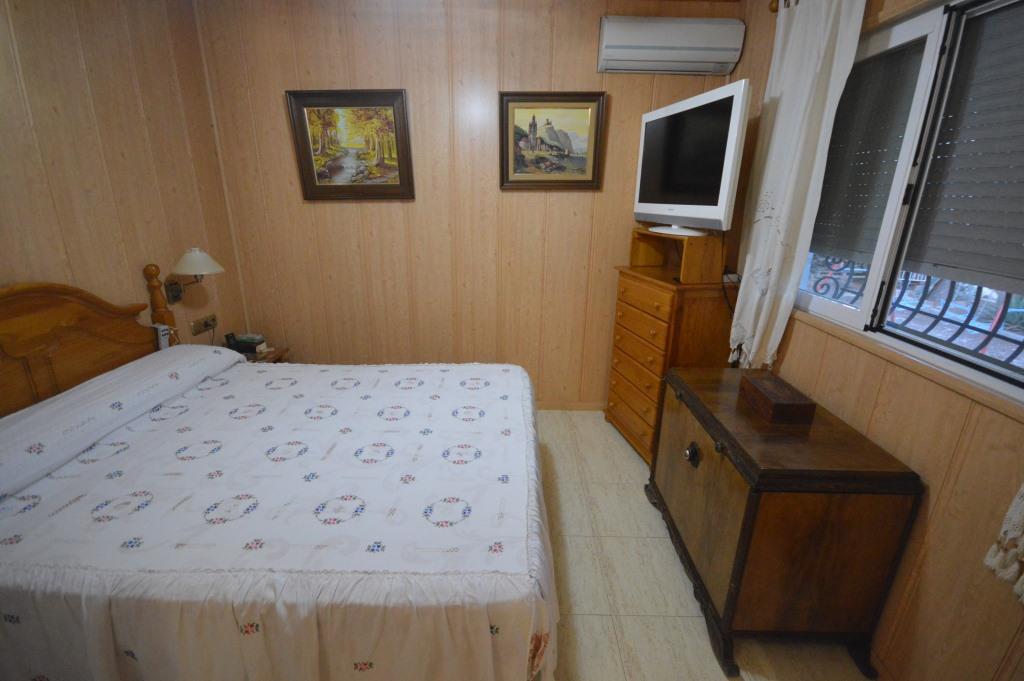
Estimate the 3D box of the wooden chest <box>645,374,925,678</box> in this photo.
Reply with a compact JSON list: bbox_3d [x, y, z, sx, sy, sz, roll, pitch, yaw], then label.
[{"bbox_3d":[0.983,0.630,1.758,0.495,0.755,0.908,0,18,-1],"label":"wooden chest"}]

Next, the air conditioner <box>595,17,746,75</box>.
[{"bbox_3d":[0.882,-1.681,2.388,0.755,0.281,0.194,1,19,1],"label":"air conditioner"}]

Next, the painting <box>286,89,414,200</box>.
[{"bbox_3d":[-1.002,-1.215,2.682,0.721,0.632,0.046,1,19,1],"label":"painting"}]

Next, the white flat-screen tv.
[{"bbox_3d":[0.944,-0.925,2.325,0.255,0.668,0.918,-4,19,-11],"label":"white flat-screen tv"}]

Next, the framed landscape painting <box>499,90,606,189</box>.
[{"bbox_3d":[0.249,-1.224,2.641,0.643,0.556,0.046,1,19,1],"label":"framed landscape painting"}]

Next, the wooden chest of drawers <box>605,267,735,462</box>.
[{"bbox_3d":[0.958,0.137,2.683,0.428,1.102,0.658,-5,19,-14],"label":"wooden chest of drawers"}]

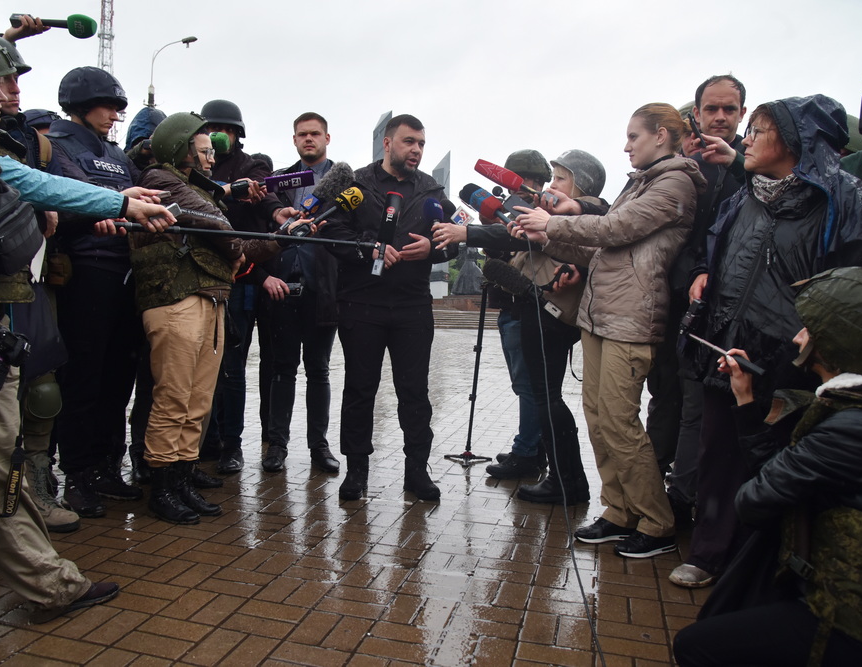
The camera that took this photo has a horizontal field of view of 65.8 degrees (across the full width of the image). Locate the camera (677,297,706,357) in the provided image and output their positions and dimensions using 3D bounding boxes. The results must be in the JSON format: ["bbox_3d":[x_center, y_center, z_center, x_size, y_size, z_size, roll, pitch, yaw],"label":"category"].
[{"bbox_3d":[0.918,-0.035,2.350,0.090,0.130,0.110,30,-7,-38],"label":"camera"}]

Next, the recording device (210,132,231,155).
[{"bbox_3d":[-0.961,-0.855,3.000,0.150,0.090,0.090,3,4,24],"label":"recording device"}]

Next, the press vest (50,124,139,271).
[{"bbox_3d":[-1.422,-0.584,2.800,0.310,0.620,0.440,4,4,27],"label":"press vest"}]

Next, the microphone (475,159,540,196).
[{"bbox_3d":[0.355,-0.665,2.920,0.350,0.070,0.070,31,15,23],"label":"microphone"}]

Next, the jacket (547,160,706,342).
[{"bbox_3d":[0.712,-0.310,2.490,0.600,0.710,0.470,2,4,3],"label":"jacket"}]

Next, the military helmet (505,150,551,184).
[{"bbox_3d":[0.496,-0.854,3.430,0.270,0.180,0.240,0,4,-26],"label":"military helmet"}]

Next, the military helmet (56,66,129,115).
[{"bbox_3d":[-1.411,-1.009,2.780,0.285,0.185,0.240,12,4,2],"label":"military helmet"}]

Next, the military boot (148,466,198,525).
[{"bbox_3d":[-1.050,0.627,2.740,0.280,0.240,0.105,4,4,31],"label":"military boot"}]

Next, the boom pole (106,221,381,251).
[{"bbox_3d":[-0.650,-0.360,2.485,1.000,0.035,0.035,1,3,-26],"label":"boom pole"}]

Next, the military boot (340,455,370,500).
[{"bbox_3d":[-0.350,0.625,3.130,0.110,0.240,0.300,3,4,12],"label":"military boot"}]

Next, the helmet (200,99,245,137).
[{"bbox_3d":[-1.070,-1.103,3.420,0.250,0.195,0.280,1,4,-22],"label":"helmet"}]

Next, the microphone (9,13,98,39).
[{"bbox_3d":[-1.419,-1.155,2.500,0.310,0.075,0.075,1,3,-13],"label":"microphone"}]

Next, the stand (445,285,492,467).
[{"bbox_3d":[0.261,0.216,3.798,0.270,1.030,0.270,6,3,0],"label":"stand"}]

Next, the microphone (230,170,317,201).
[{"bbox_3d":[-0.680,-0.635,2.860,0.380,0.080,0.070,-8,5,-10],"label":"microphone"}]

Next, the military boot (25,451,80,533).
[{"bbox_3d":[-1.495,0.619,2.591,0.300,0.250,0.115,3,3,22],"label":"military boot"}]

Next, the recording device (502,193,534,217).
[{"bbox_3d":[0.335,-0.491,2.580,0.150,0.075,0.009,36,33,5],"label":"recording device"}]

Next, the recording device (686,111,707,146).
[{"bbox_3d":[0.898,-0.689,2.250,0.012,0.145,0.070,-27,-3,15],"label":"recording device"}]

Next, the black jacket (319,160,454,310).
[{"bbox_3d":[-0.195,-0.469,3.130,0.620,0.670,0.380,1,3,-6],"label":"black jacket"}]

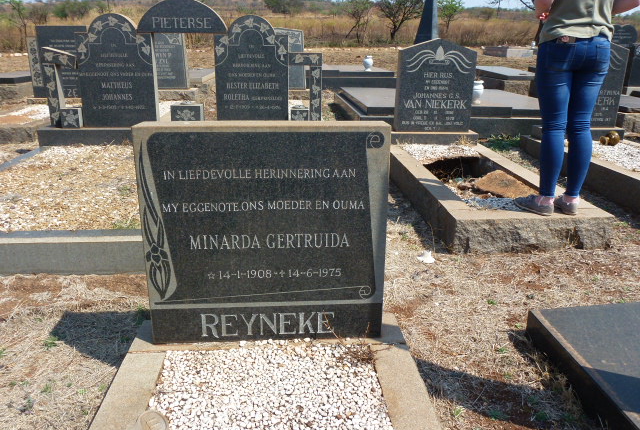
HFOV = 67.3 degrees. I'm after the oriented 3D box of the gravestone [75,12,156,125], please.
[{"bbox_3d":[-1.895,-1.320,4.453,0.700,0.996,0.115,-1,18,-4],"label":"gravestone"}]

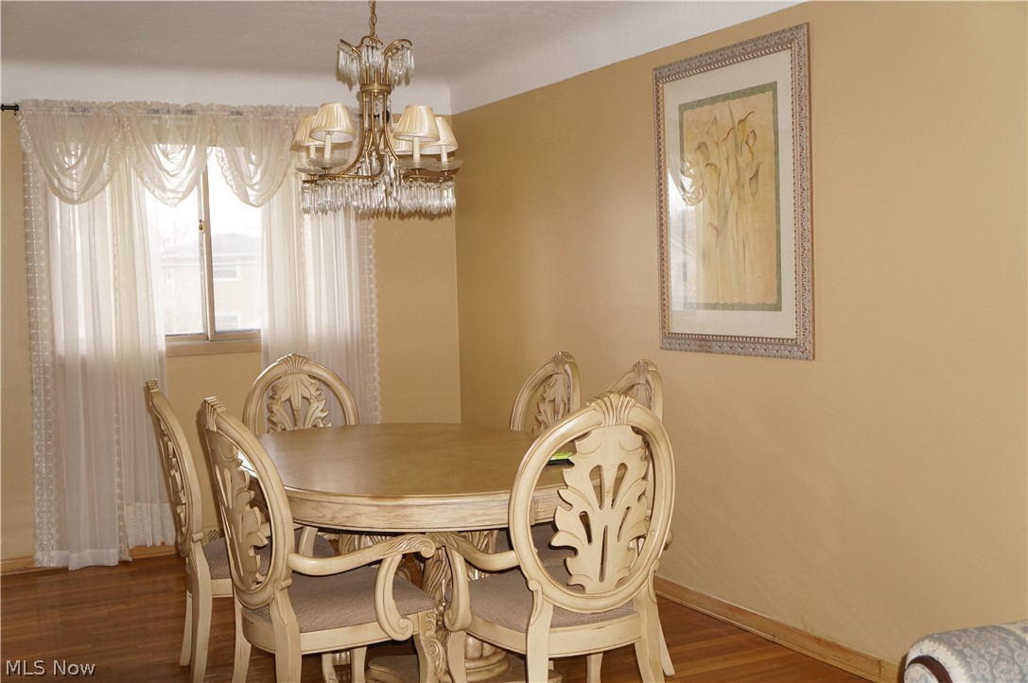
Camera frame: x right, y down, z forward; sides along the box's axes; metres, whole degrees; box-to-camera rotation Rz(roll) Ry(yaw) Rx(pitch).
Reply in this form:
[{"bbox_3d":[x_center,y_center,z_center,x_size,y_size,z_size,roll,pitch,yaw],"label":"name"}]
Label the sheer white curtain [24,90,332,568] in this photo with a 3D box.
[{"bbox_3d":[-1.623,-0.058,5.842,1.611,2.314,0.160,-3,4,-23],"label":"sheer white curtain"}]

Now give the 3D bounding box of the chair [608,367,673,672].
[{"bbox_3d":[0.252,0.615,4.043,0.600,1.067,0.540,-3,4,-23],"label":"chair"}]

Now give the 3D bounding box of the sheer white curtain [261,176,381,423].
[{"bbox_3d":[-1.039,-0.082,6.105,0.629,2.252,0.120,-3,4,-23],"label":"sheer white curtain"}]

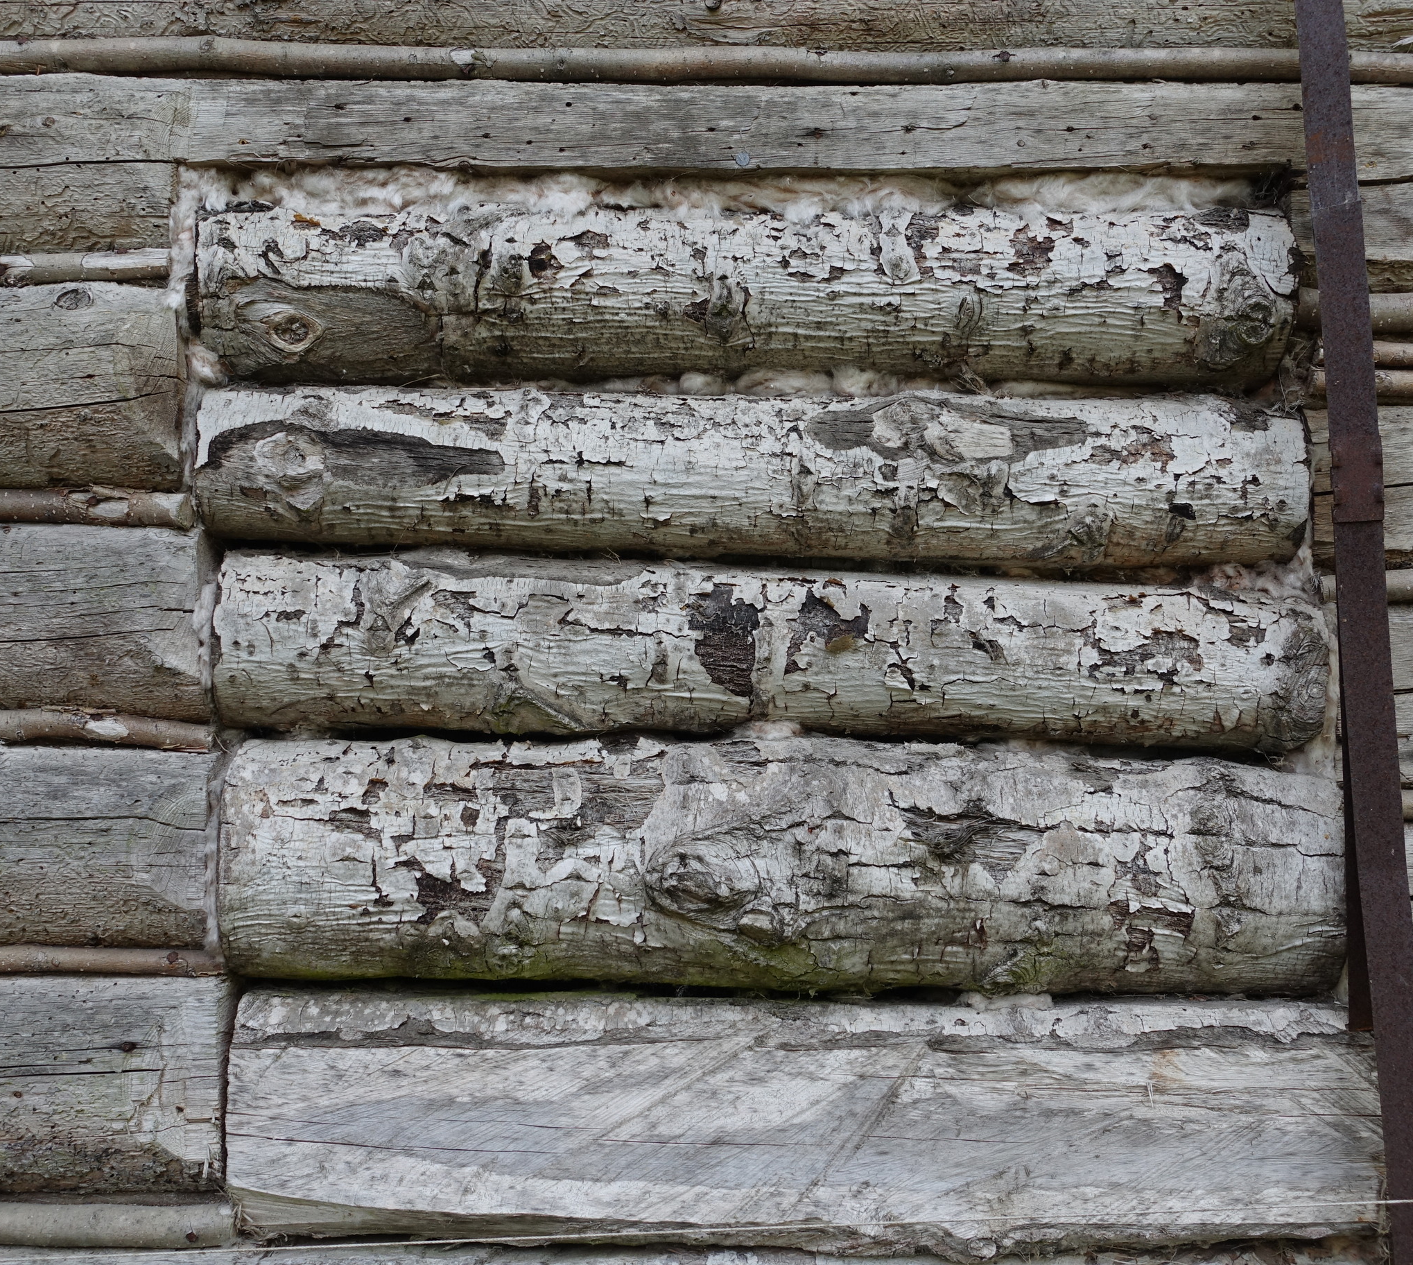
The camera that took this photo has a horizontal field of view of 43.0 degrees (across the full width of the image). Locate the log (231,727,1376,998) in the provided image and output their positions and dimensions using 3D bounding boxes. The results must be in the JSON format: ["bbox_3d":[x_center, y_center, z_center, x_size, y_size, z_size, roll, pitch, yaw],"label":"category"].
[{"bbox_3d":[0.068,0.213,1.616,1.012,0.217,0.217,1,-3,0],"label":"log"}]

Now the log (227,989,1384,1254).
[{"bbox_3d":[0.087,0.425,1.556,1.004,0.210,0.130,1,-3,0],"label":"log"}]

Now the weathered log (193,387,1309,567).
[{"bbox_3d":[0.042,-0.139,1.621,1.008,0.153,0.153,1,-3,0],"label":"weathered log"}]

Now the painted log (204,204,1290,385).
[{"bbox_3d":[0.037,-0.305,1.633,1.002,0.164,0.164,1,-3,0],"label":"painted log"}]

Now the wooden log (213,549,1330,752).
[{"bbox_3d":[0.058,0.020,1.616,1.006,0.158,0.158,1,-3,0],"label":"wooden log"}]

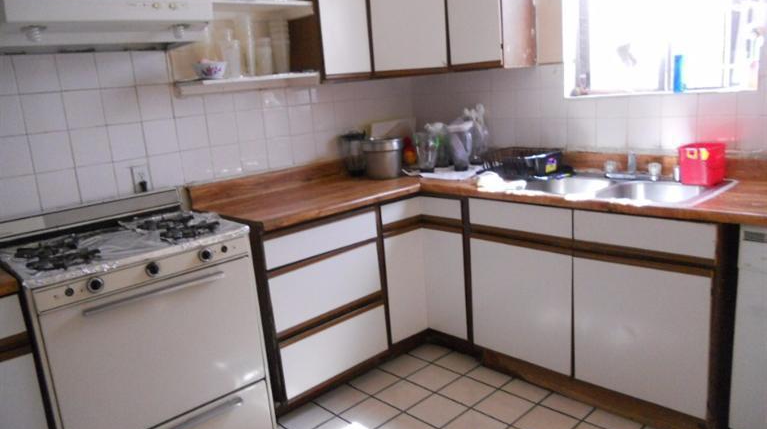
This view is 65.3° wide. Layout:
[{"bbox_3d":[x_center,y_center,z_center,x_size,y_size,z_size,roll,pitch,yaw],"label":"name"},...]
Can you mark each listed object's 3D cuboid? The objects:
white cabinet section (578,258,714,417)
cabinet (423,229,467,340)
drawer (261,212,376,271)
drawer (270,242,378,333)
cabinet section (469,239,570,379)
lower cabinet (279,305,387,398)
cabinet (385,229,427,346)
[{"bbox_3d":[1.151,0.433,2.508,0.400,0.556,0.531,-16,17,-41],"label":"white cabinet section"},{"bbox_3d":[0.477,0.313,3.200,0.450,0.551,0.265,-16,17,-41],"label":"cabinet"},{"bbox_3d":[-0.399,0.089,2.805,0.617,0.126,0.420,-16,17,-41],"label":"drawer"},{"bbox_3d":[-0.382,0.300,2.852,0.617,0.244,0.420,-16,17,-41],"label":"drawer"},{"bbox_3d":[0.774,0.375,2.902,0.400,0.556,0.540,-16,17,-41],"label":"cabinet section"},{"bbox_3d":[-0.358,0.603,2.920,0.617,0.236,0.420,-16,17,-41],"label":"lower cabinet"},{"bbox_3d":[-0.030,0.349,3.218,0.273,0.551,0.450,-16,17,-41],"label":"cabinet"}]

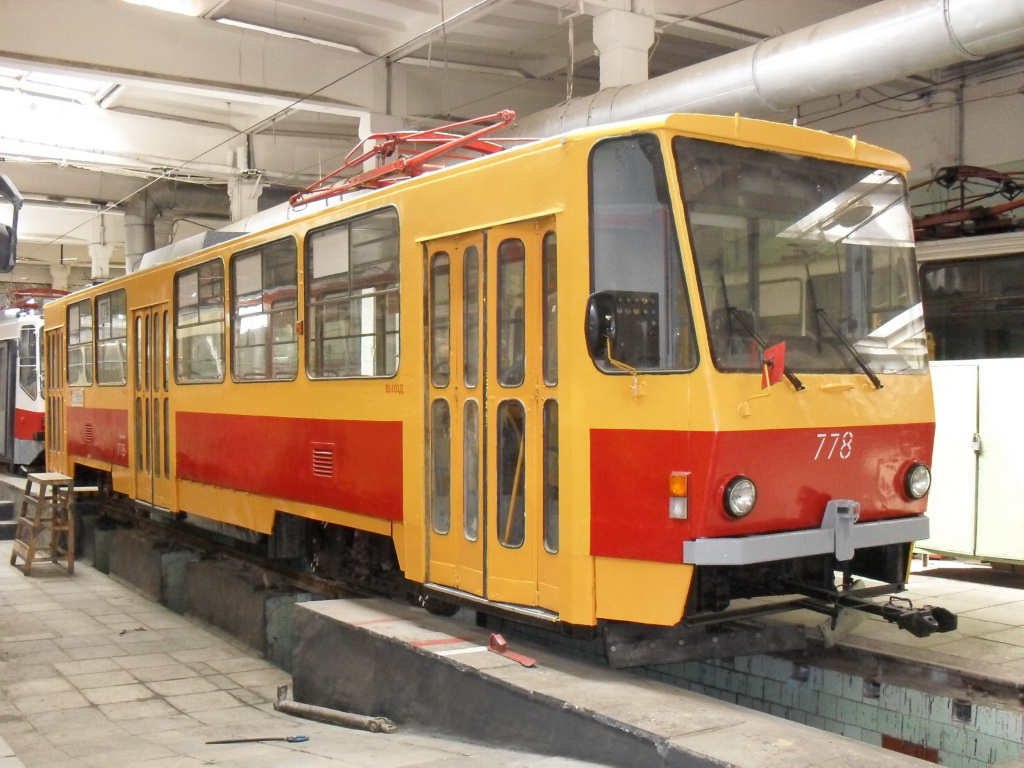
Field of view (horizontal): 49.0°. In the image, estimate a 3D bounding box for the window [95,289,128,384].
[{"bbox_3d":[-4.696,-0.522,13.194,0.060,1.119,1.487,0,0,-33],"label":"window"}]

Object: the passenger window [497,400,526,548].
[{"bbox_3d":[-0.004,0.504,6.282,0.040,0.824,0.229,0,0,-45],"label":"passenger window"}]

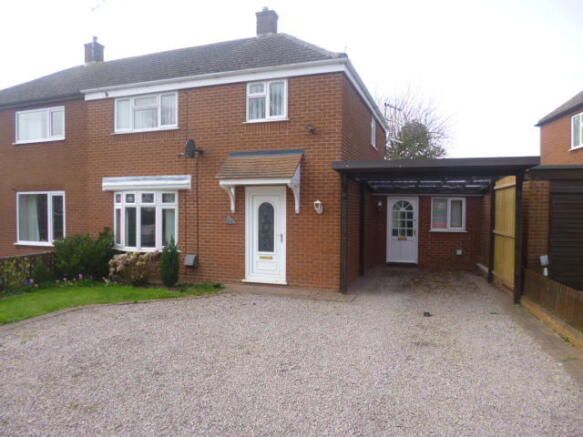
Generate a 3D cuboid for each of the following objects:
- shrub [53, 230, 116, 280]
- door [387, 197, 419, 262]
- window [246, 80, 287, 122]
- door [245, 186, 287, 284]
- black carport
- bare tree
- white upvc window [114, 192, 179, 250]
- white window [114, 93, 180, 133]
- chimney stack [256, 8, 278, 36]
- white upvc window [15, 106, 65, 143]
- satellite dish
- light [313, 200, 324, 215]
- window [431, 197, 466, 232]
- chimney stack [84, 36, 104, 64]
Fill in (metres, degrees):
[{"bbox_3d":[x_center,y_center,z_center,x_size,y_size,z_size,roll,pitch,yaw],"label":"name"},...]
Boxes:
[{"bbox_3d":[-5.235,0.923,10.219,1.420,1.200,1.120,1,2,20],"label":"shrub"},{"bbox_3d":[3.383,0.355,12.261,0.950,2.030,0.100,1,2,20],"label":"door"},{"bbox_3d":[-0.571,-2.653,9.162,1.010,0.910,0.100,1,2,20],"label":"window"},{"bbox_3d":[-0.576,0.358,9.013,0.980,2.130,0.100,0,-1,18],"label":"door"},{"bbox_3d":[3.350,0.215,9.988,3.700,2.650,5.000,0,-1,18],"label":"black carport"},{"bbox_3d":[8.228,-3.801,26.905,4.900,9.430,4.700,1,2,20],"label":"bare tree"},{"bbox_3d":[-3.635,0.058,9.837,1.870,1.430,0.330,0,-1,18],"label":"white upvc window"},{"bbox_3d":[-3.617,-2.594,10.014,1.870,0.900,0.110,0,-1,18],"label":"white window"},{"bbox_3d":[-0.789,-6.430,13.291,0.600,0.950,0.600,1,2,20],"label":"chimney stack"},{"bbox_3d":[-7.146,-2.631,11.495,1.900,0.920,0.100,1,2,20],"label":"white upvc window"},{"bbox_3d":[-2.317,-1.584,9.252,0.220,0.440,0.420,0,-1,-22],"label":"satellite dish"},{"bbox_3d":[0.581,-0.232,8.539,0.150,0.280,0.220,0,-1,18],"label":"light"},{"bbox_3d":[4.599,-0.102,11.815,0.970,1.000,0.100,1,2,20],"label":"window"},{"bbox_3d":[-7.439,-6.322,15.281,0.500,1.130,0.500,0,-1,18],"label":"chimney stack"}]

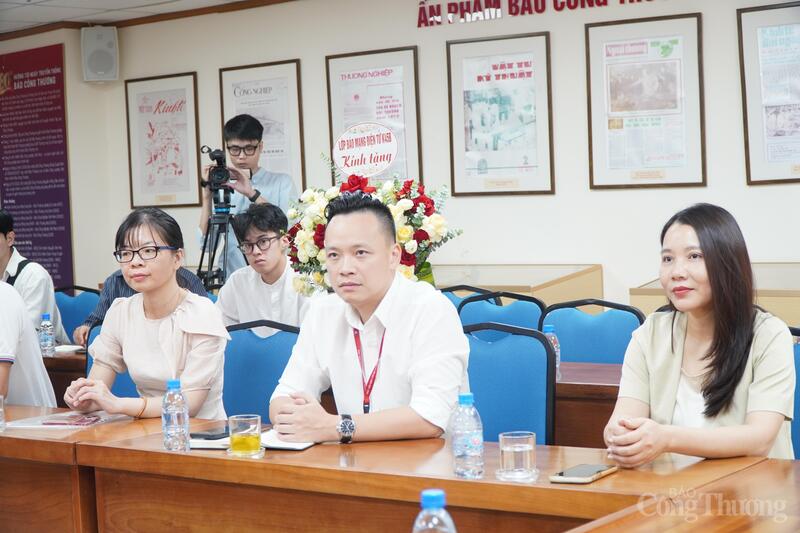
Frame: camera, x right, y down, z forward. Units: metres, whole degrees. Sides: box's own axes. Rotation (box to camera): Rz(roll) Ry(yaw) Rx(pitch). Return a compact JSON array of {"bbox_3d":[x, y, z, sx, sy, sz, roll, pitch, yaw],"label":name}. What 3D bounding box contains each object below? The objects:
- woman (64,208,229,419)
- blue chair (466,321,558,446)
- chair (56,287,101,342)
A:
[{"bbox_3d":[-0.757,0.501,3.815,0.460,1.320,0.680,0,4,40],"label":"woman"},{"bbox_3d":[0.154,0.659,3.719,0.430,0.947,0.570,0,3,31],"label":"blue chair"},{"bbox_3d":[-1.703,0.595,6.308,0.430,0.947,0.570,0,4,34],"label":"chair"}]

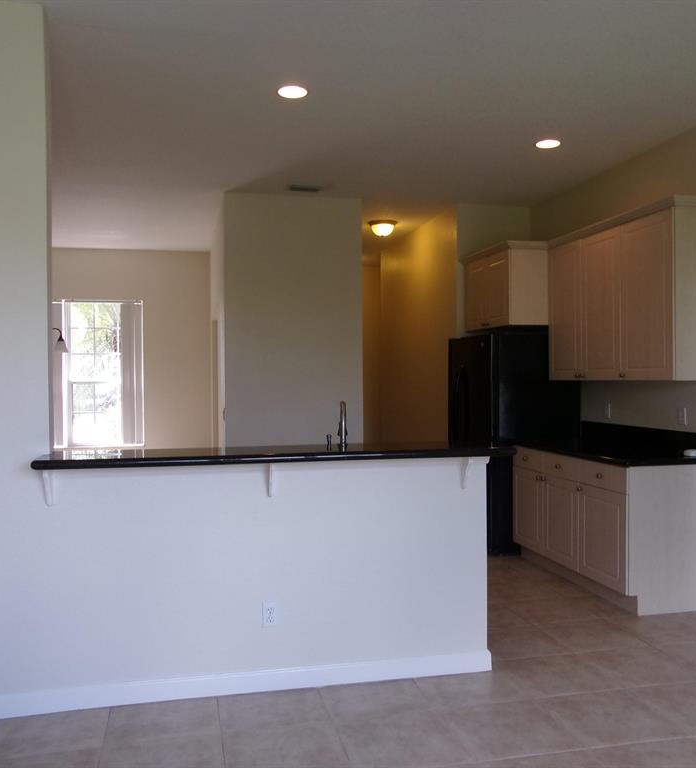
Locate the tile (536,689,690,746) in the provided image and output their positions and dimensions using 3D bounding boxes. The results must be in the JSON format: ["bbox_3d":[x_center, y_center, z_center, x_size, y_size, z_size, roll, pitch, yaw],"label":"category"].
[{"bbox_3d":[1.089,1.395,3.006,0.450,0.012,0.450,0,0,-13],"label":"tile"}]

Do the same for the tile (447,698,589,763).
[{"bbox_3d":[0.648,1.389,2.854,0.445,0.012,0.438,0,0,-12],"label":"tile"}]

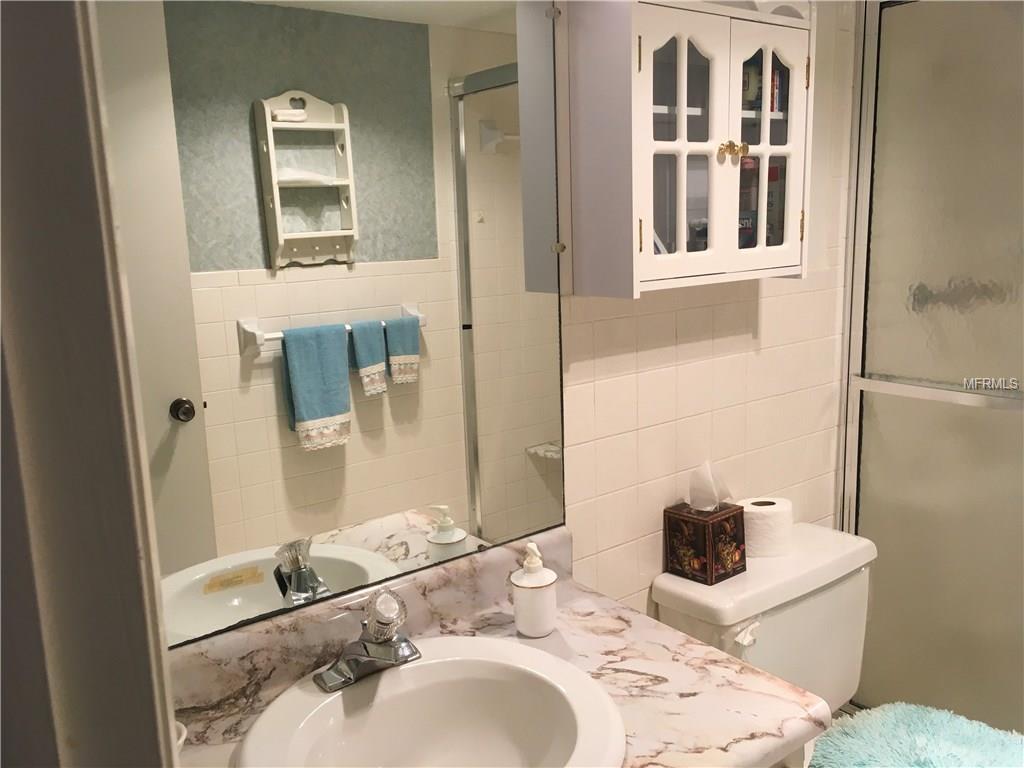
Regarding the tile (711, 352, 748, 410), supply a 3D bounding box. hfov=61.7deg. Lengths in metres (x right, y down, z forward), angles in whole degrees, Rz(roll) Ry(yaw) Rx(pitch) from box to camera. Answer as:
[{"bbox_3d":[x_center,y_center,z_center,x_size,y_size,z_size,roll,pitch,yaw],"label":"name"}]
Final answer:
[{"bbox_3d":[0.448,-0.005,1.780,0.108,0.108,0.008,-10,13,-37],"label":"tile"}]

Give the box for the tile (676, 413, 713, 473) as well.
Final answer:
[{"bbox_3d":[0.366,0.117,1.734,0.108,0.108,0.008,-10,13,-37],"label":"tile"}]

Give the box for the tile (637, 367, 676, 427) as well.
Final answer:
[{"bbox_3d":[0.279,0.027,1.661,0.108,0.108,0.011,-10,13,-36],"label":"tile"}]

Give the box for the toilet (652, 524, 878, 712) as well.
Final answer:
[{"bbox_3d":[0.686,0.754,1.609,0.515,0.740,0.690,-10,13,-36],"label":"toilet"}]

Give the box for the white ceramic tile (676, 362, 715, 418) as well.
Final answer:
[{"bbox_3d":[0.366,0.011,1.725,0.108,0.108,0.011,-10,13,-36],"label":"white ceramic tile"}]

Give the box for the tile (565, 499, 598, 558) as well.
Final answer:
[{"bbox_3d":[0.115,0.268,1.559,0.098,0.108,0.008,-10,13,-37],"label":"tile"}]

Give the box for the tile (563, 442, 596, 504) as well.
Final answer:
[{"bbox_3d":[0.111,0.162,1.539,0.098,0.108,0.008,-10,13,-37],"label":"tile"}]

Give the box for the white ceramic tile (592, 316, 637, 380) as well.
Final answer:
[{"bbox_3d":[0.189,-0.065,1.576,0.108,0.108,0.011,-10,13,-36],"label":"white ceramic tile"}]

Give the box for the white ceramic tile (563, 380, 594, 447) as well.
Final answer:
[{"bbox_3d":[0.121,0.055,1.543,0.072,0.108,0.011,-10,13,-36],"label":"white ceramic tile"}]

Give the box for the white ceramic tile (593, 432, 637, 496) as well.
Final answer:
[{"bbox_3d":[0.194,0.147,1.602,0.108,0.108,0.008,-10,13,-37],"label":"white ceramic tile"}]

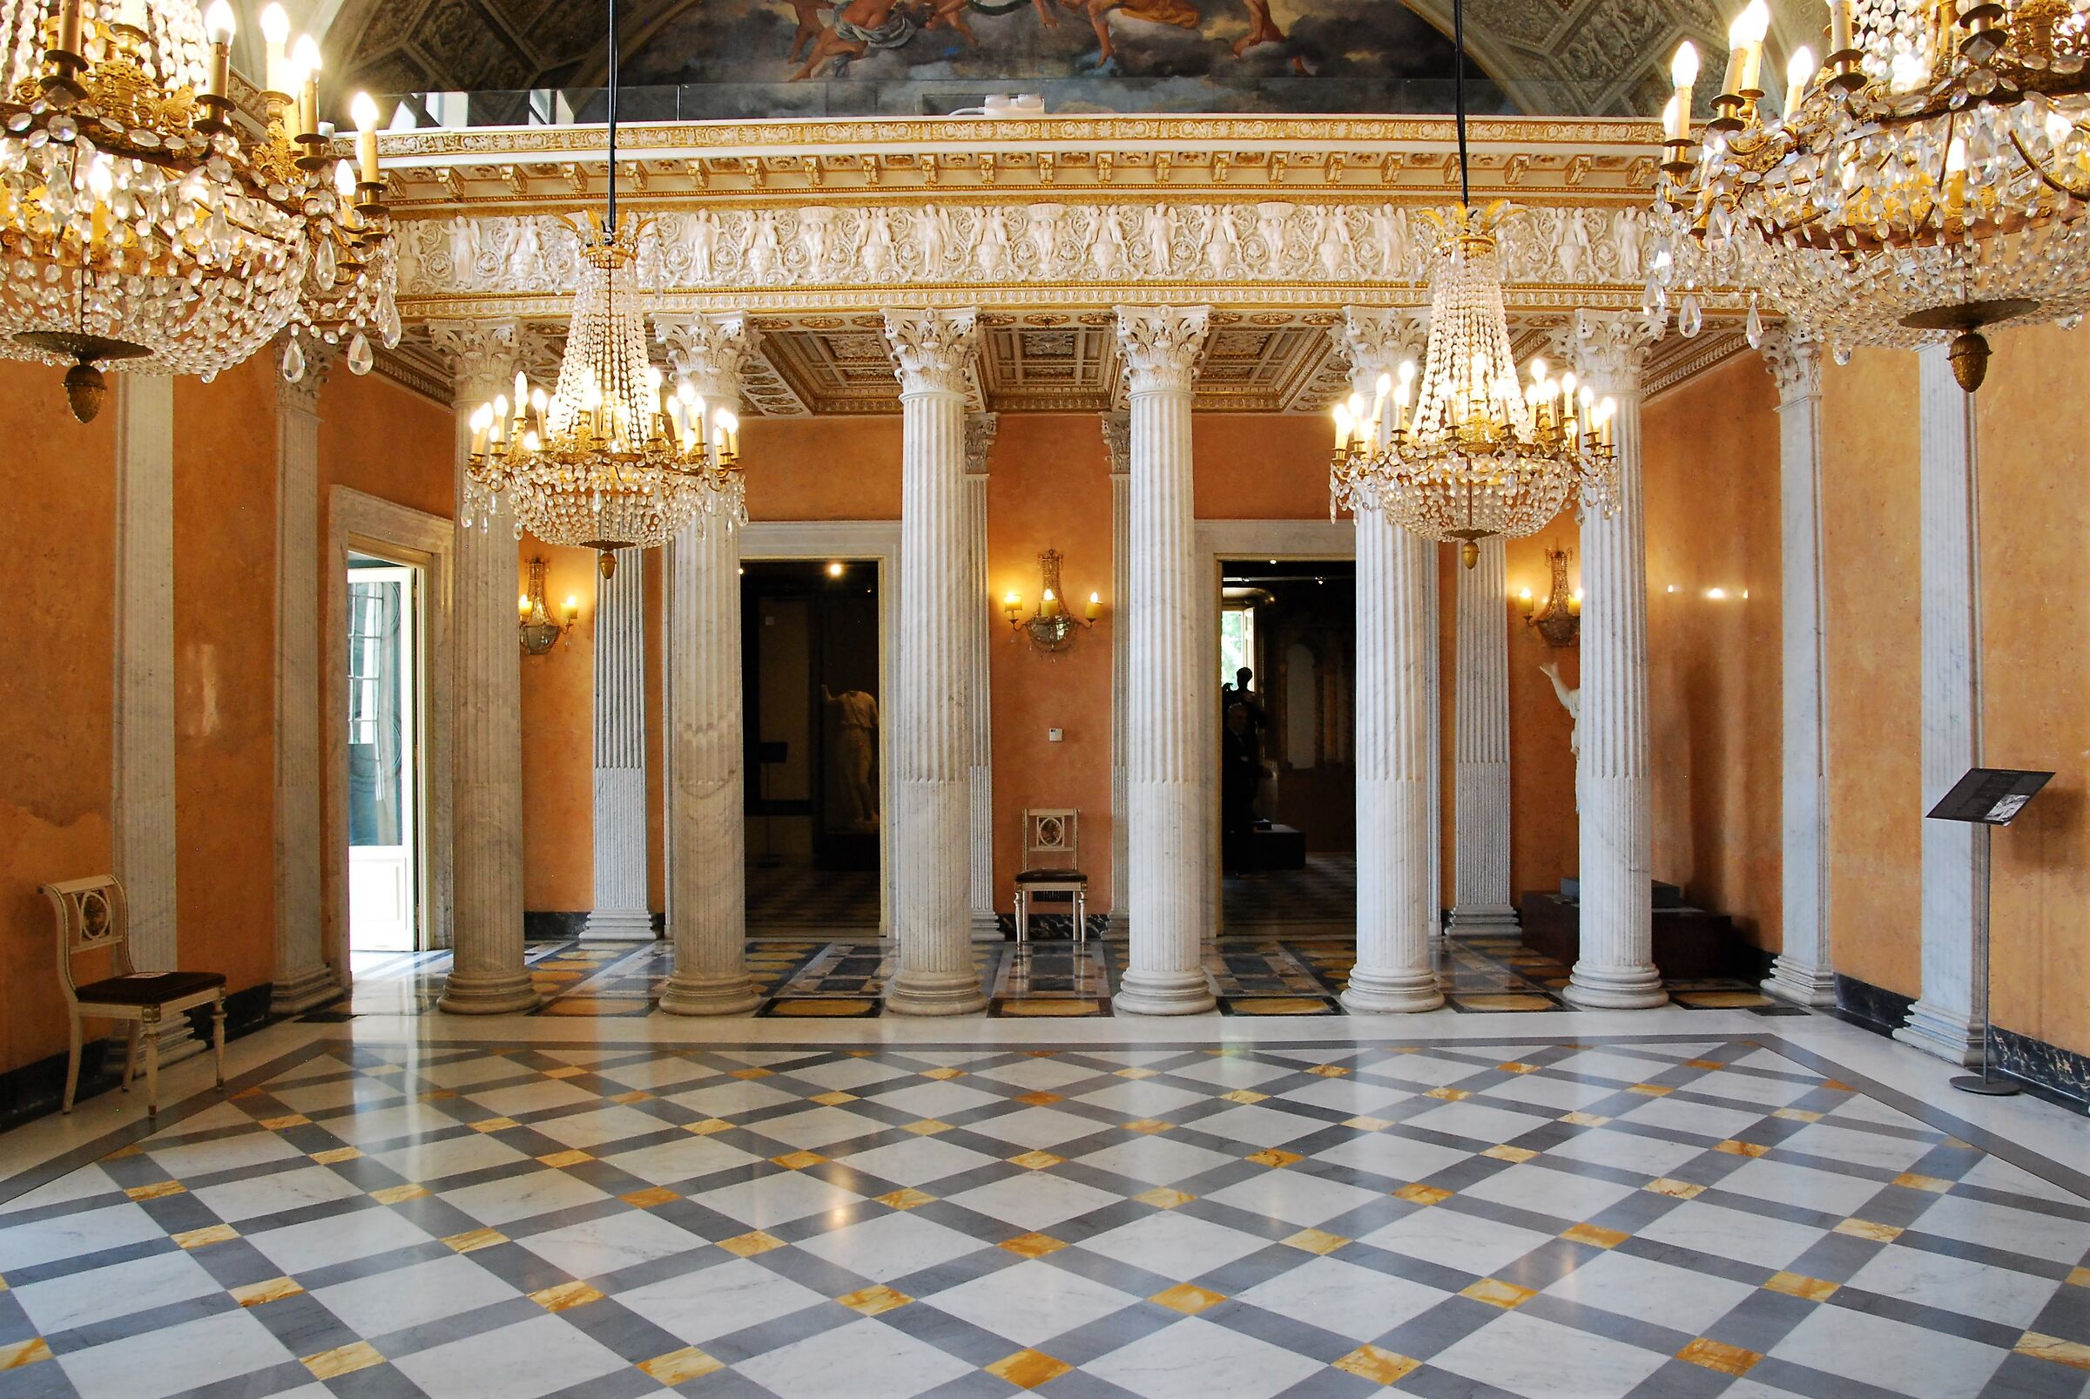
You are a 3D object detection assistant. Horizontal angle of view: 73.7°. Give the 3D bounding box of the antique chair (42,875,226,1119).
[{"bbox_3d":[-3.674,1.177,5.626,0.525,0.920,0.490,0,-1,0],"label":"antique chair"}]

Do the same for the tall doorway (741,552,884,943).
[{"bbox_3d":[-1.775,0.351,9.970,1.220,2.680,0.250,0,-1,0],"label":"tall doorway"}]

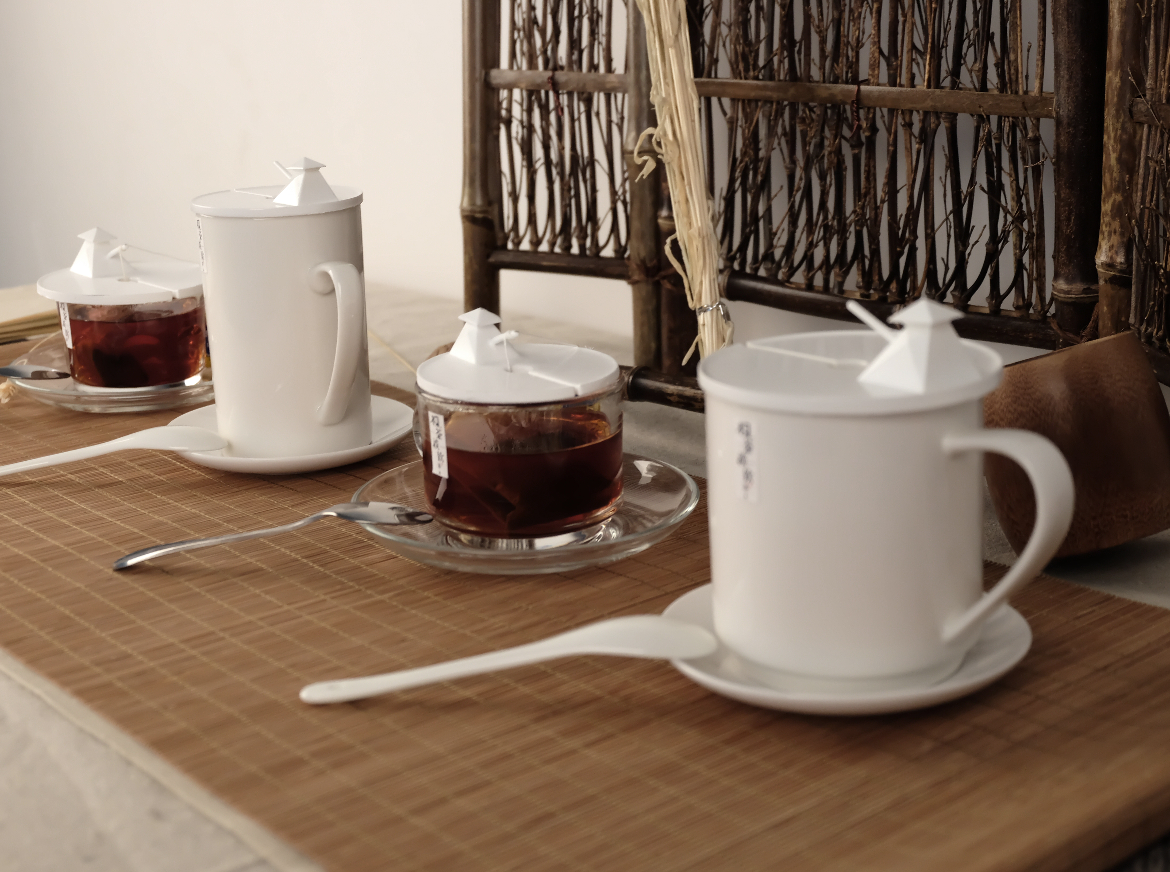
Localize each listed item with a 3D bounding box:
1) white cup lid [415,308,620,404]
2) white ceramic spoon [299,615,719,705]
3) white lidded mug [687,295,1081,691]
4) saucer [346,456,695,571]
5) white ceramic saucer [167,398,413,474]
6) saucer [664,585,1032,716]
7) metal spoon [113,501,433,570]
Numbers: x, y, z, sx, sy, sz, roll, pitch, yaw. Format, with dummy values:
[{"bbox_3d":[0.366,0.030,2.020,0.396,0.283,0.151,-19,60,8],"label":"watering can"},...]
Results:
[{"bbox_3d":[-0.027,-0.033,0.683,0.082,0.026,0.082,-2,16,1],"label":"white cup lid"},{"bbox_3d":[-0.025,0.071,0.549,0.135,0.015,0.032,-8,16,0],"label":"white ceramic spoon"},{"bbox_3d":[0.098,0.013,0.544,0.094,0.116,0.127,-17,22,-42],"label":"white lidded mug"},{"bbox_3d":[-0.024,0.033,0.702,0.143,0.018,0.143,-2,16,1],"label":"saucer"},{"bbox_3d":[-0.142,0.001,0.828,0.121,0.014,0.121,-2,16,1],"label":"white ceramic saucer"},{"bbox_3d":[0.085,0.069,0.565,0.121,0.014,0.121,0,16,9],"label":"saucer"},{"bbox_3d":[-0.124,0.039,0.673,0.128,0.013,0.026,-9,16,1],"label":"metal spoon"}]

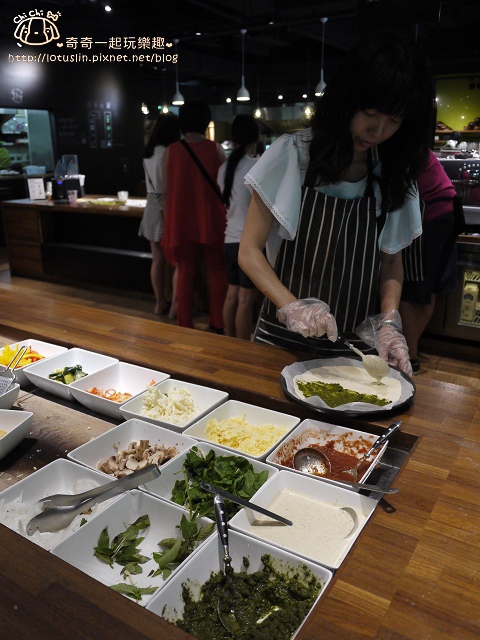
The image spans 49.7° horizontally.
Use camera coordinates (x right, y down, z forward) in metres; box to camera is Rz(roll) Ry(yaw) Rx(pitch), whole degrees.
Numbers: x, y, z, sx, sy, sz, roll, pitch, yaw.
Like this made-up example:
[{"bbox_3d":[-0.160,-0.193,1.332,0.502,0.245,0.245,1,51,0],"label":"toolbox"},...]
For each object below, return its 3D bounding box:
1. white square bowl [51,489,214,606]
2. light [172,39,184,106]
[{"bbox_3d":[-0.151,0.355,0.781,0.183,0.060,0.177,10,20,30],"label":"white square bowl"},{"bbox_3d":[-0.899,-3.565,7.475,0.176,0.882,0.176,0,17,0],"label":"light"}]

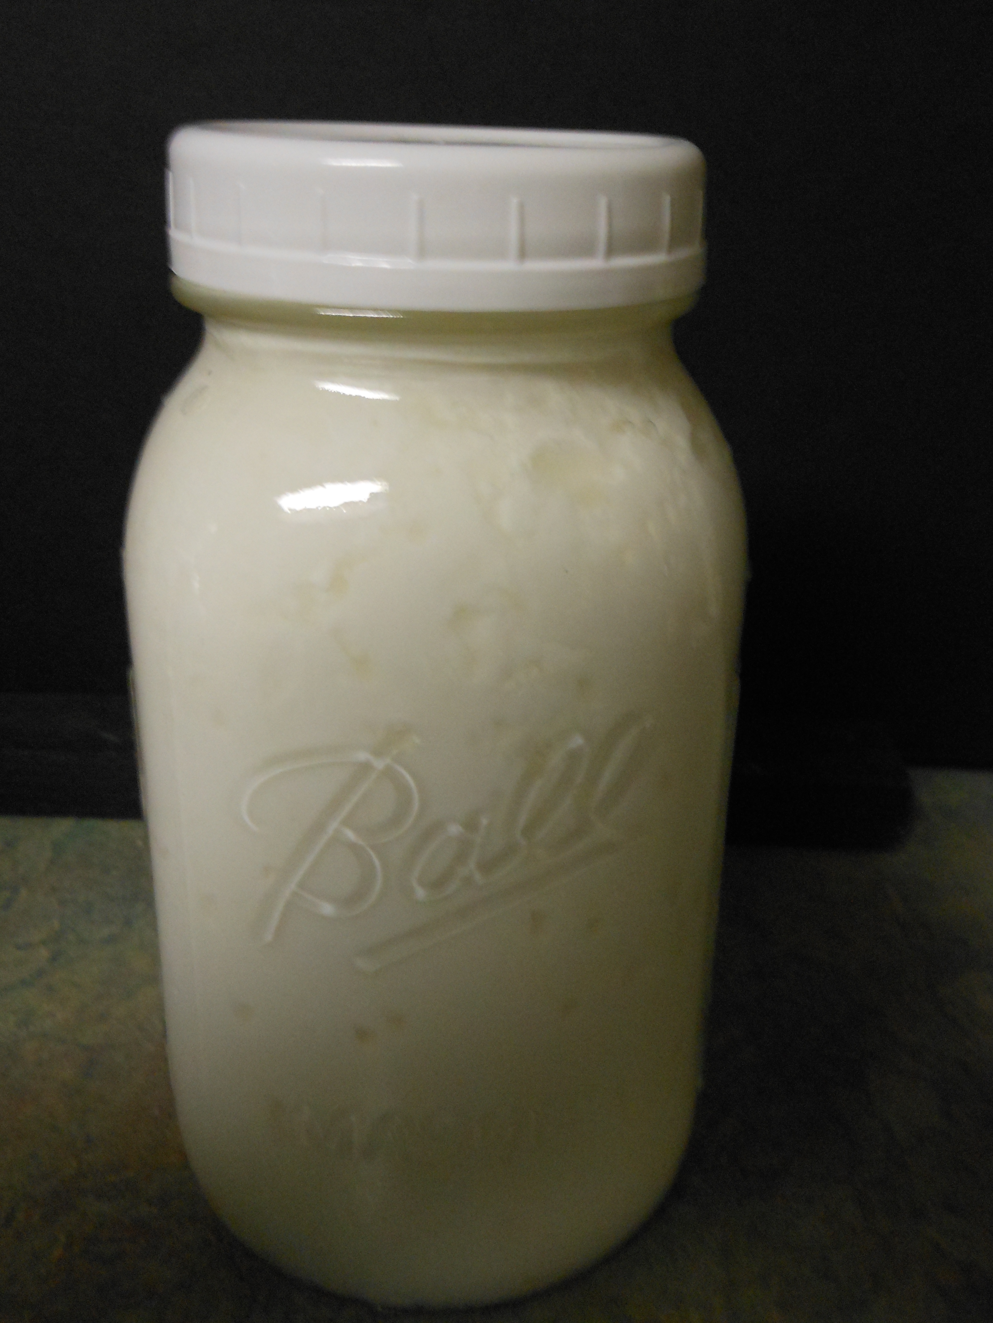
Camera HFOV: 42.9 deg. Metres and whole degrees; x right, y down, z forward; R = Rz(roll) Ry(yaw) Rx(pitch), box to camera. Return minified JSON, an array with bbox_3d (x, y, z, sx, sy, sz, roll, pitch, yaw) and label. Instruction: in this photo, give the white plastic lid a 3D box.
[{"bbox_3d":[-0.010,-0.079,0.215,0.091,0.022,0.091,2,25,-1],"label":"white plastic lid"}]

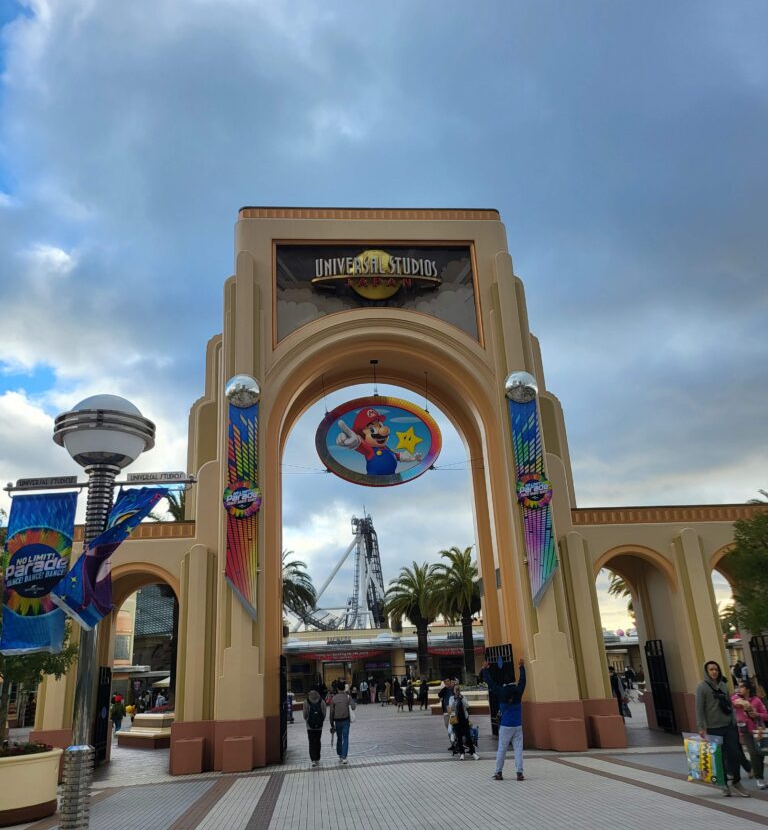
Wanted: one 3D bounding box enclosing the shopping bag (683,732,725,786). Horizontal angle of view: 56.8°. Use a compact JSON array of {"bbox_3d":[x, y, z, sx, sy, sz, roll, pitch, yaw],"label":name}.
[{"bbox_3d":[4.402,4.736,9.746,0.150,0.620,0.540,16,-28,-42],"label":"shopping bag"}]

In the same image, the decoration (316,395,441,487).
[{"bbox_3d":[-0.135,0.759,20.561,3.660,2.760,0.280,-1,-21,-5],"label":"decoration"}]

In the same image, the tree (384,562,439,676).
[{"bbox_3d":[2.306,14.282,48.964,4.500,8.200,4.500,-1,-21,-5],"label":"tree"}]

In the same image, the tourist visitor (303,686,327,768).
[{"bbox_3d":[-1.581,7.174,16.297,0.540,1.610,0.440,-1,-21,-5],"label":"tourist visitor"}]

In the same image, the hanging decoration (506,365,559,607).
[{"bbox_3d":[4.038,1.798,19.072,0.980,6.450,0.450,-1,-21,-6],"label":"hanging decoration"}]

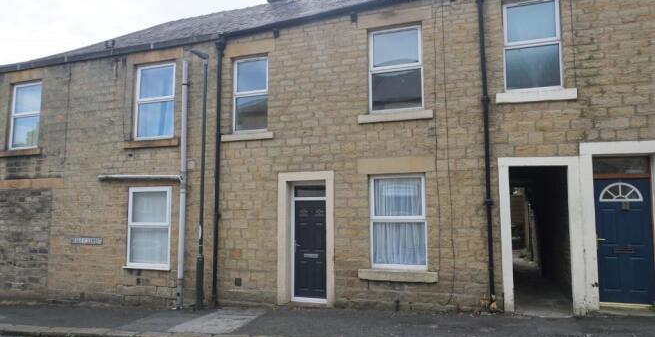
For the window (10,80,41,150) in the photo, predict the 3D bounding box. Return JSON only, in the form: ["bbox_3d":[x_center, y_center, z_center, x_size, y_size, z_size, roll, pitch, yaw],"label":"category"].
[{"bbox_3d":[-8.388,-1.455,12.219,1.154,1.848,0.100,-2,-5,21],"label":"window"}]

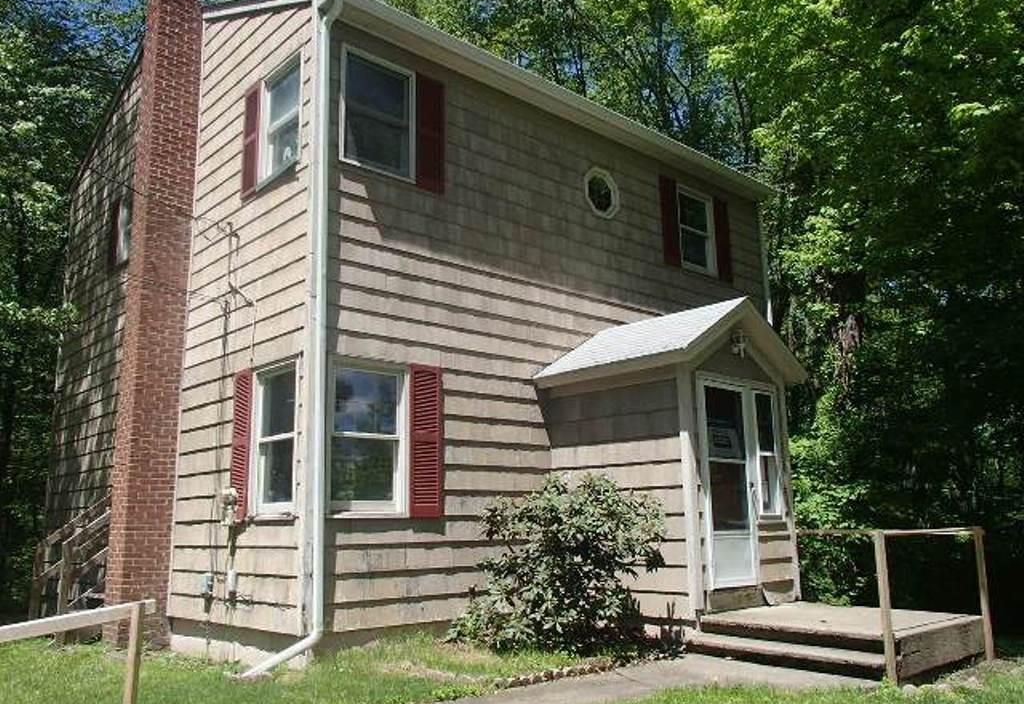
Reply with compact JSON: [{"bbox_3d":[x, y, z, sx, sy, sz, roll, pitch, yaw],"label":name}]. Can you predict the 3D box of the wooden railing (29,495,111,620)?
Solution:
[{"bbox_3d":[-4.793,2.365,9.412,0.891,1.593,1.080,9,-16,-42],"label":"wooden railing"}]

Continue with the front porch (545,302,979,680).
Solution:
[{"bbox_3d":[2.307,1.066,8.239,2.700,3.463,3.780,9,-16,-42],"label":"front porch"}]

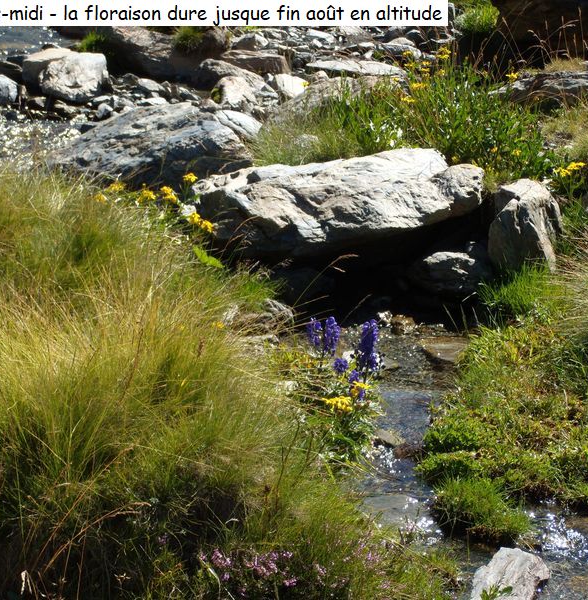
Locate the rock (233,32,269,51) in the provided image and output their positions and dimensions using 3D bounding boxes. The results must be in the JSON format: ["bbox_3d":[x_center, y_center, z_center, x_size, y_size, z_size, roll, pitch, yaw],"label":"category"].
[{"bbox_3d":[-0.182,-1.081,9.200,0.150,0.075,0.110,0,14,0],"label":"rock"}]

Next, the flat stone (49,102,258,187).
[{"bbox_3d":[-0.461,-0.507,7.200,0.680,0.240,0.450,0,14,0],"label":"flat stone"}]

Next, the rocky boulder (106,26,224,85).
[{"bbox_3d":[-0.578,-1.062,9.500,0.480,0.250,0.380,0,13,0],"label":"rocky boulder"}]

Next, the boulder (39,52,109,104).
[{"bbox_3d":[-0.884,-0.888,8.800,0.265,0.180,0.250,0,13,0],"label":"boulder"}]

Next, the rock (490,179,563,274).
[{"bbox_3d":[0.675,-0.217,6.400,0.200,0.250,0.210,-5,14,-19],"label":"rock"}]

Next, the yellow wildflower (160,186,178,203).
[{"bbox_3d":[-0.346,-0.293,6.100,0.046,0.036,0.044,0,13,0],"label":"yellow wildflower"}]

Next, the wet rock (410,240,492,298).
[{"bbox_3d":[0.442,-0.085,6.200,0.235,0.140,0.190,0,14,0],"label":"wet rock"}]

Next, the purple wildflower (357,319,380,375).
[{"bbox_3d":[0.183,0.114,5.400,0.057,0.132,0.052,0,14,0],"label":"purple wildflower"}]

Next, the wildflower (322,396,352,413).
[{"bbox_3d":[0.104,0.250,5.250,0.070,0.030,0.058,0,14,0],"label":"wildflower"}]

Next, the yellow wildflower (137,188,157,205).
[{"bbox_3d":[-0.410,-0.288,6.100,0.050,0.036,0.048,0,13,0],"label":"yellow wildflower"}]

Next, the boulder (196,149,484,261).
[{"bbox_3d":[0.138,-0.283,6.500,0.820,0.280,0.480,-2,13,-10],"label":"boulder"}]

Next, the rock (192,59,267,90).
[{"bbox_3d":[-0.247,-0.859,8.400,0.280,0.120,0.210,0,14,0],"label":"rock"}]

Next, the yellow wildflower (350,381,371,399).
[{"bbox_3d":[0.161,0.216,5.300,0.046,0.032,0.044,0,14,0],"label":"yellow wildflower"}]

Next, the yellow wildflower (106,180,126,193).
[{"bbox_3d":[-0.509,-0.326,6.300,0.055,0.026,0.050,0,14,0],"label":"yellow wildflower"}]

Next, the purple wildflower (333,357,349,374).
[{"bbox_3d":[0.110,0.155,5.200,0.036,0.038,0.036,0,13,0],"label":"purple wildflower"}]

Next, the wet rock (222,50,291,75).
[{"bbox_3d":[-0.161,-1.017,9.400,0.280,0.085,0.200,0,13,0],"label":"wet rock"}]

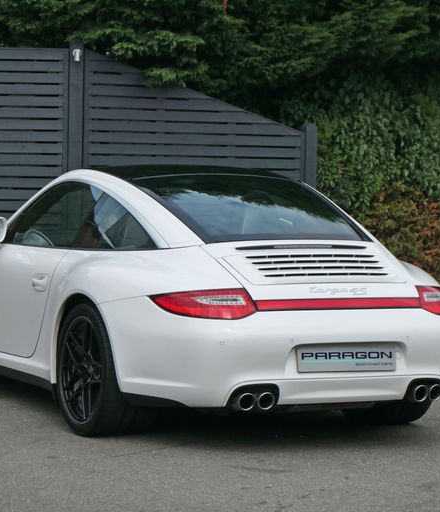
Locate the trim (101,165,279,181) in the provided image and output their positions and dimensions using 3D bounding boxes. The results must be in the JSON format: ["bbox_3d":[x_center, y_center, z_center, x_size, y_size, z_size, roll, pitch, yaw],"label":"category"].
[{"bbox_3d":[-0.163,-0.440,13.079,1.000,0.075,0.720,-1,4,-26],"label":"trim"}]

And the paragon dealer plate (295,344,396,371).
[{"bbox_3d":[0.595,0.483,11.530,0.520,0.112,0.015,-1,-1,-26],"label":"paragon dealer plate"}]

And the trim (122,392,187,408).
[{"bbox_3d":[-0.297,0.678,11.520,0.400,0.080,0.090,4,4,35],"label":"trim"}]

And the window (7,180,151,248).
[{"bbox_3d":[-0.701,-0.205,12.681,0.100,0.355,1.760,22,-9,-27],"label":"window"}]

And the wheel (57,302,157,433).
[{"bbox_3d":[-0.542,0.551,12.060,0.300,0.666,0.666,-1,4,-26],"label":"wheel"}]

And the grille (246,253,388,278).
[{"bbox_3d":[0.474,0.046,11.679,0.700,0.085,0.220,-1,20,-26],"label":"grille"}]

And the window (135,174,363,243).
[{"bbox_3d":[0.175,-0.256,12.382,0.970,0.100,0.855,-1,23,-26],"label":"window"}]

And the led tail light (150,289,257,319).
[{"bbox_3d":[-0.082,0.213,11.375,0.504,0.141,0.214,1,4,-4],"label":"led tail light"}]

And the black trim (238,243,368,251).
[{"bbox_3d":[0.393,-0.039,11.936,0.710,0.030,0.050,-1,-7,-26],"label":"black trim"}]

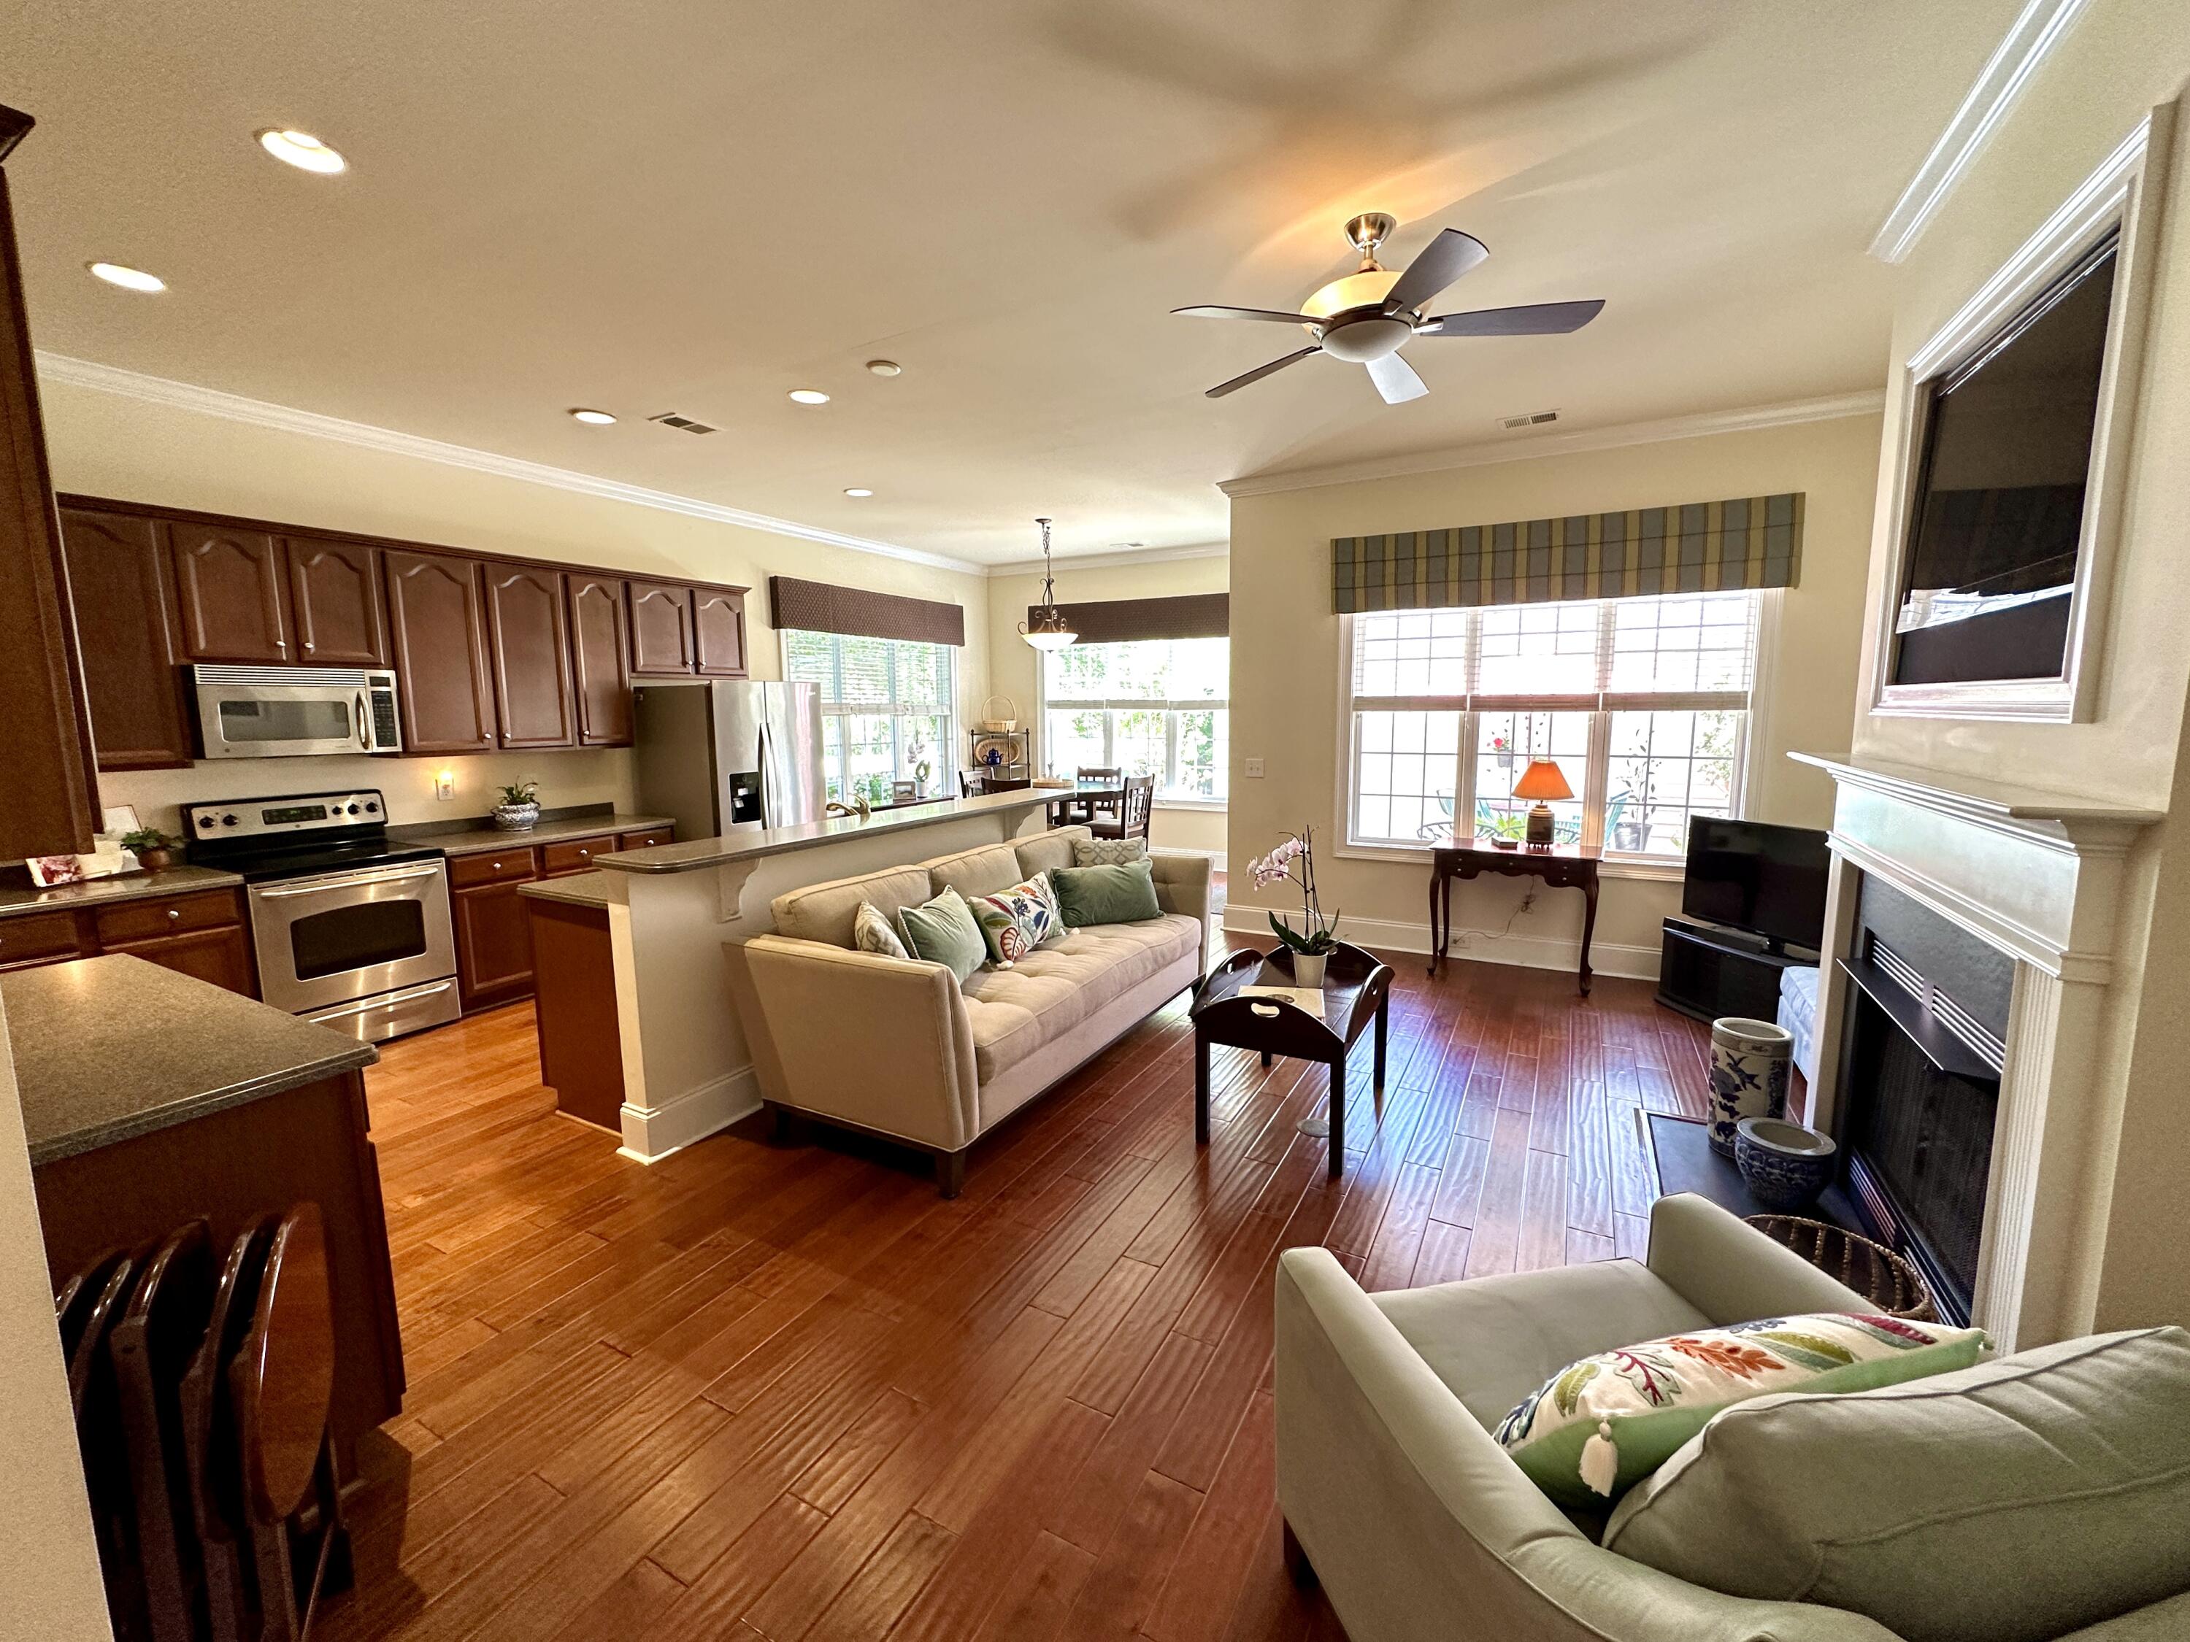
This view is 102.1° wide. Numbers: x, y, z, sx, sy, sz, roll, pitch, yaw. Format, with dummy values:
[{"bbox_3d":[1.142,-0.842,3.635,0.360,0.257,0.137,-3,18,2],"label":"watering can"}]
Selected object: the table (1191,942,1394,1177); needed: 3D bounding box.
[{"bbox_3d":[0.800,0.863,3.482,0.570,0.600,0.880,4,8,29],"label":"table"}]

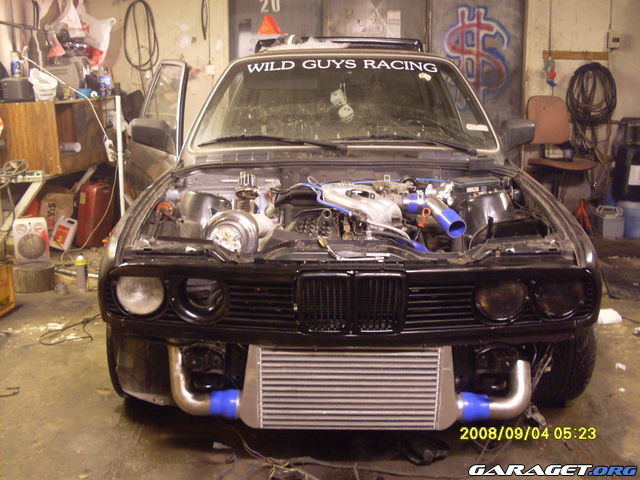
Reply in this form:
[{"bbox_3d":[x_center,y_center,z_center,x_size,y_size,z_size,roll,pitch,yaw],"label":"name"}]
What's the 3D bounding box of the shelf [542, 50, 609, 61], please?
[{"bbox_3d":[2.291,-1.654,6.300,0.590,0.085,0.060,0,13,0],"label":"shelf"}]

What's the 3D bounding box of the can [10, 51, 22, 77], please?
[{"bbox_3d":[-2.269,-1.313,5.250,0.066,0.200,0.066,-5,14,-20],"label":"can"}]

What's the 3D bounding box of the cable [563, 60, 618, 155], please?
[{"bbox_3d":[2.425,-1.170,6.300,0.450,0.820,0.120,0,13,0],"label":"cable"}]

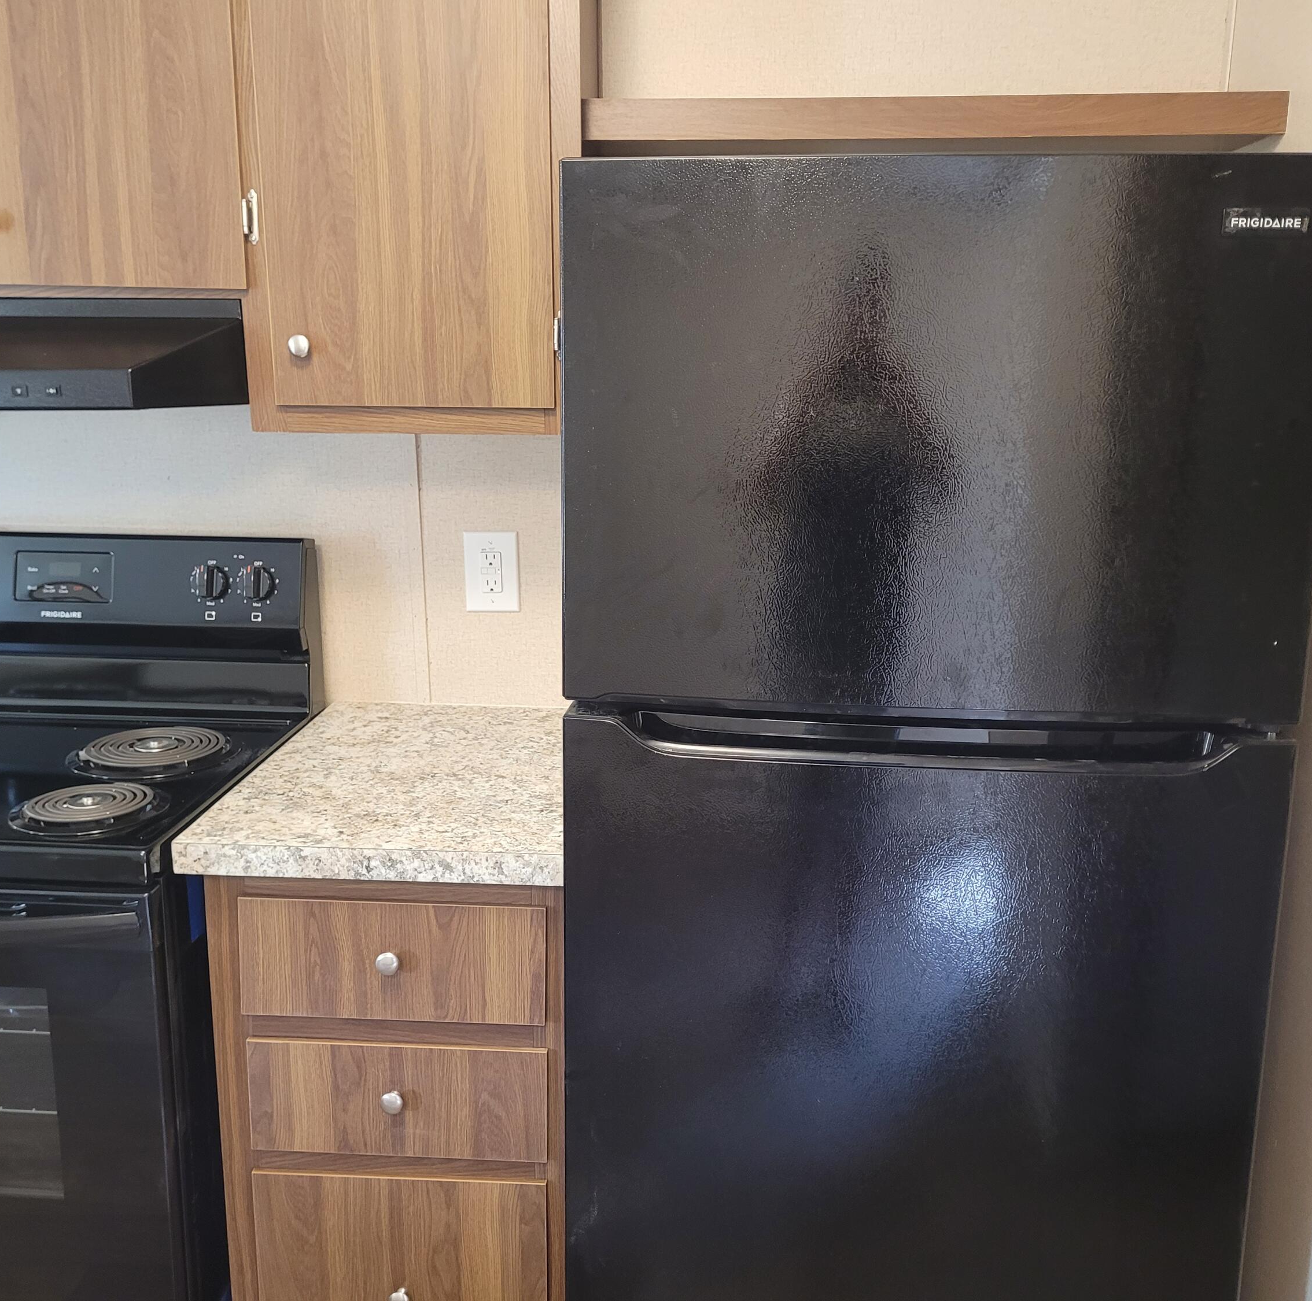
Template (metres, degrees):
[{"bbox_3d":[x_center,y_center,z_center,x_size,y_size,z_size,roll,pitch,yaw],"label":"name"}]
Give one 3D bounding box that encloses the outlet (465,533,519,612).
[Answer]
[{"bbox_3d":[-0.265,-0.126,2.101,0.085,0.130,0.010,1,13,4],"label":"outlet"}]

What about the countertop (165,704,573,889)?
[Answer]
[{"bbox_3d":[-0.315,0.183,1.853,0.483,0.038,0.637,1,13,4],"label":"countertop"}]

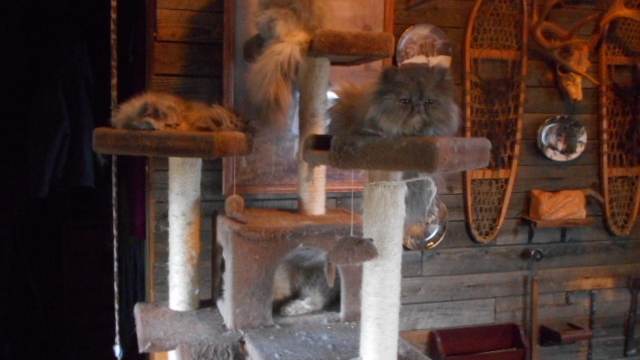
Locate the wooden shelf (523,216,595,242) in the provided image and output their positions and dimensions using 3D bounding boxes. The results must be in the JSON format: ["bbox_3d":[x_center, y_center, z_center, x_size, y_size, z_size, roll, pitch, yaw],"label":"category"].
[{"bbox_3d":[0.886,0.195,2.697,0.250,0.100,0.100,-1,6,-19],"label":"wooden shelf"}]

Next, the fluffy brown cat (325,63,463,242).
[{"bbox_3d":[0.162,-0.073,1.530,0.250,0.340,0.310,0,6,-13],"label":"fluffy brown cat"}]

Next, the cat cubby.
[{"bbox_3d":[-0.084,0.236,2.043,0.397,0.250,0.360,-1,6,-19],"label":"cat cubby"}]

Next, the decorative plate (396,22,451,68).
[{"bbox_3d":[0.360,-0.430,2.485,0.214,0.214,0.025,-1,6,-19],"label":"decorative plate"}]

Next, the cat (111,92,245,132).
[{"bbox_3d":[-0.355,-0.155,1.822,0.325,0.135,0.260,1,6,-6],"label":"cat"}]

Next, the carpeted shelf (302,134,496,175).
[{"bbox_3d":[0.152,-0.068,1.544,0.365,0.068,0.410,-1,6,-19],"label":"carpeted shelf"}]

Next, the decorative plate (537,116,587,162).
[{"bbox_3d":[0.907,-0.152,2.704,0.224,0.178,0.025,-1,6,-19],"label":"decorative plate"}]

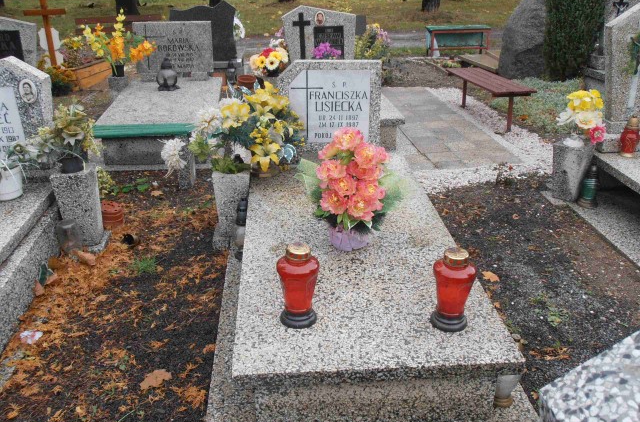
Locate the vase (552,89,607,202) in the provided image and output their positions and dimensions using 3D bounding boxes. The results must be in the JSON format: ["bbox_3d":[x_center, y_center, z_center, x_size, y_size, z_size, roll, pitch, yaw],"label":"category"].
[{"bbox_3d":[1.530,-0.402,4.082,0.280,0.620,0.270,-1,24,-3],"label":"vase"}]

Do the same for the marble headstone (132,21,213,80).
[{"bbox_3d":[-1.242,-1.359,5.824,0.653,0.500,0.090,-3,22,-5],"label":"marble headstone"}]

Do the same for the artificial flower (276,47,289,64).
[{"bbox_3d":[-0.321,-1.330,5.850,0.115,0.130,0.070,-17,26,-34],"label":"artificial flower"}]

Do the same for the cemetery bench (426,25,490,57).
[{"bbox_3d":[1.841,-2.252,9.050,0.800,0.360,0.320,-1,24,-3],"label":"cemetery bench"}]

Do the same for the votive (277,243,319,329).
[{"bbox_3d":[-0.069,0.234,2.210,0.131,0.275,0.131,-1,24,-3],"label":"votive"}]

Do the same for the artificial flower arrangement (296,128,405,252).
[{"bbox_3d":[0.113,-0.083,2.702,0.380,0.455,0.300,-1,24,-3],"label":"artificial flower arrangement"}]

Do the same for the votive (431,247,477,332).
[{"bbox_3d":[0.418,0.241,2.140,0.135,0.251,0.135,-2,22,-3],"label":"votive"}]

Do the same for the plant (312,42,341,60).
[{"bbox_3d":[0.064,-1.289,5.738,0.240,0.255,0.210,-1,24,-3],"label":"plant"}]

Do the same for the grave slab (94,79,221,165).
[{"bbox_3d":[-1.204,-0.762,5.514,0.827,0.300,1.730,-3,22,-5],"label":"grave slab"}]

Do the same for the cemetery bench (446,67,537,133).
[{"bbox_3d":[1.452,-0.986,5.993,0.340,0.321,1.200,-5,22,-9],"label":"cemetery bench"}]

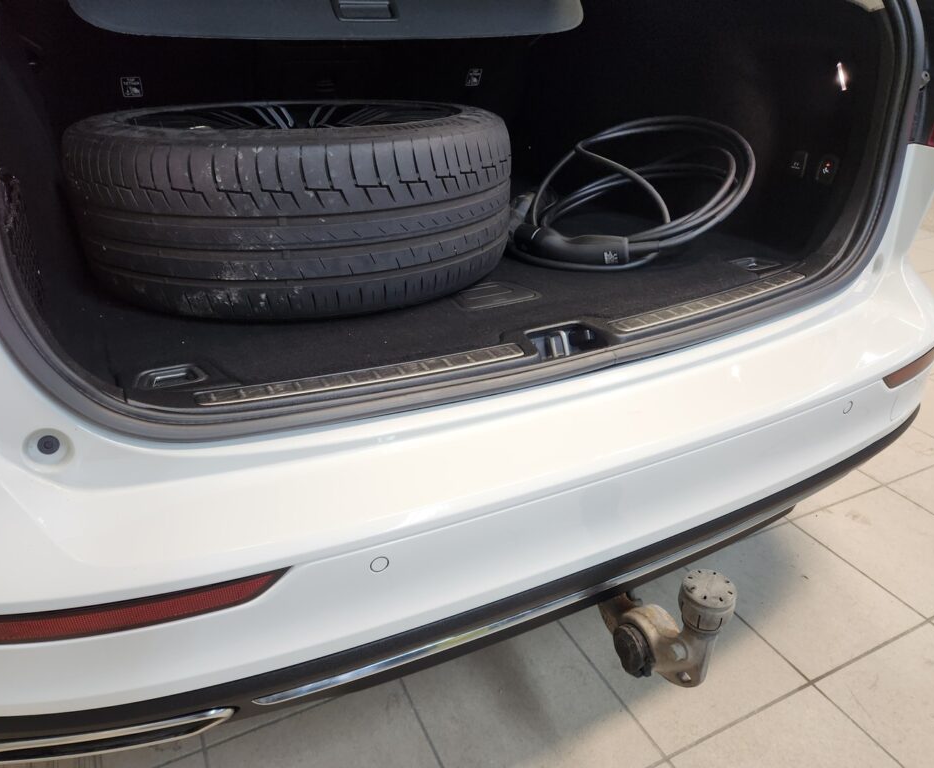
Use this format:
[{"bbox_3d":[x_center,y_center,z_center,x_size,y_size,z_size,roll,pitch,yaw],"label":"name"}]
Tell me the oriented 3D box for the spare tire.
[{"bbox_3d":[-0.265,-0.318,1.114,0.672,0.238,0.672,-12,28,-23],"label":"spare tire"}]

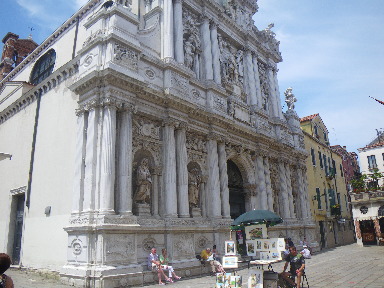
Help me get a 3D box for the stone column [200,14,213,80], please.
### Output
[{"bbox_3d":[0.841,-5.530,17.935,0.487,4.402,0.487,-2,-16,-1],"label":"stone column"}]

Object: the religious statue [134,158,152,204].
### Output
[{"bbox_3d":[-1.981,1.487,12.662,0.470,1.898,0.622,-16,-21,39],"label":"religious statue"}]

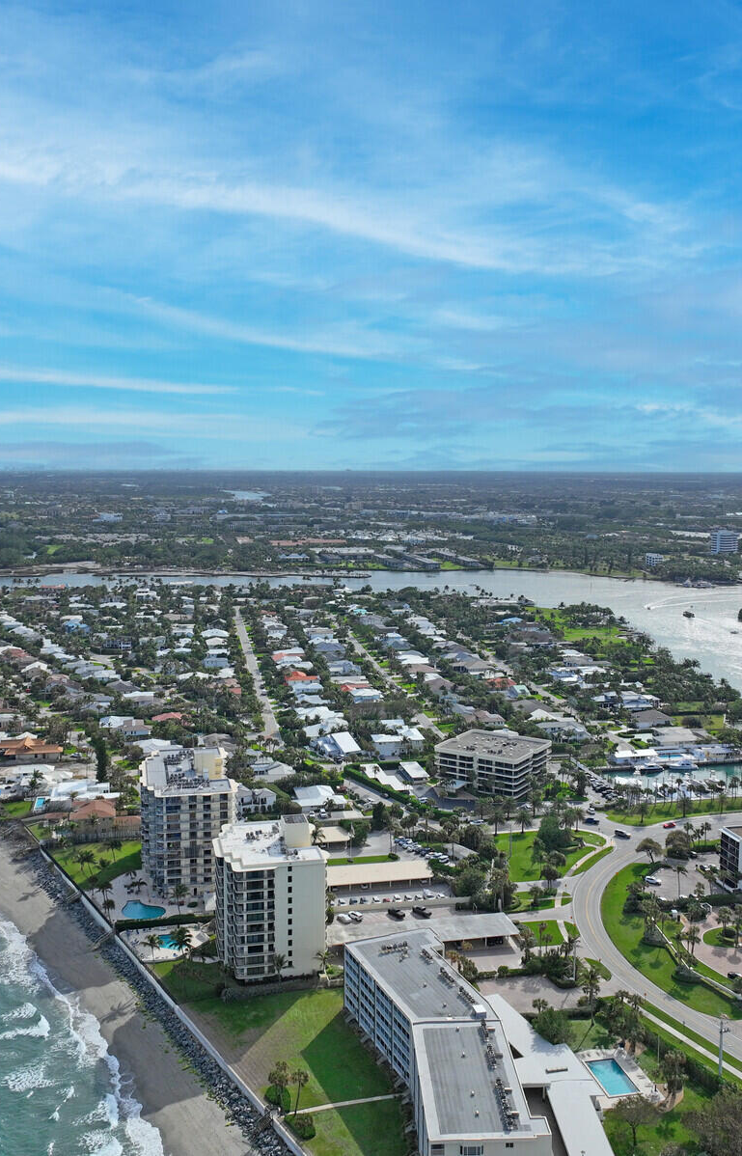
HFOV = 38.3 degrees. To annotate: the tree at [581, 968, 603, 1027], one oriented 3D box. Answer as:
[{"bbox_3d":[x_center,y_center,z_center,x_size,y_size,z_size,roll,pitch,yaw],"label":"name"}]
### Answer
[{"bbox_3d":[48.150,91.100,232.670,4.590,13.060,4.590,0,6,0],"label":"tree"}]

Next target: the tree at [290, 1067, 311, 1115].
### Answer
[{"bbox_3d":[-13.210,96.190,200.010,3.490,9.310,3.490,0,6,0],"label":"tree"}]

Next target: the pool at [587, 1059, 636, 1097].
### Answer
[{"bbox_3d":[48.300,100.300,213.570,6.590,1.500,12.480,-1,6,-12],"label":"pool"}]

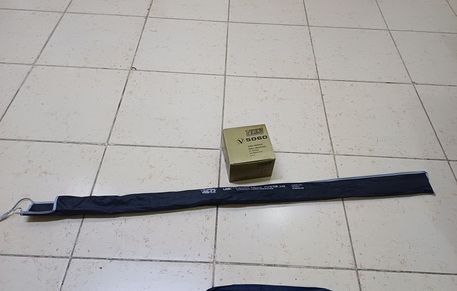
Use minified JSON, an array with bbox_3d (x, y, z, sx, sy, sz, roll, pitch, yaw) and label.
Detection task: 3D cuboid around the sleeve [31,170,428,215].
[{"bbox_3d":[0.030,0.153,1.038,1.268,0.030,0.083,-3,53,-5],"label":"sleeve"}]

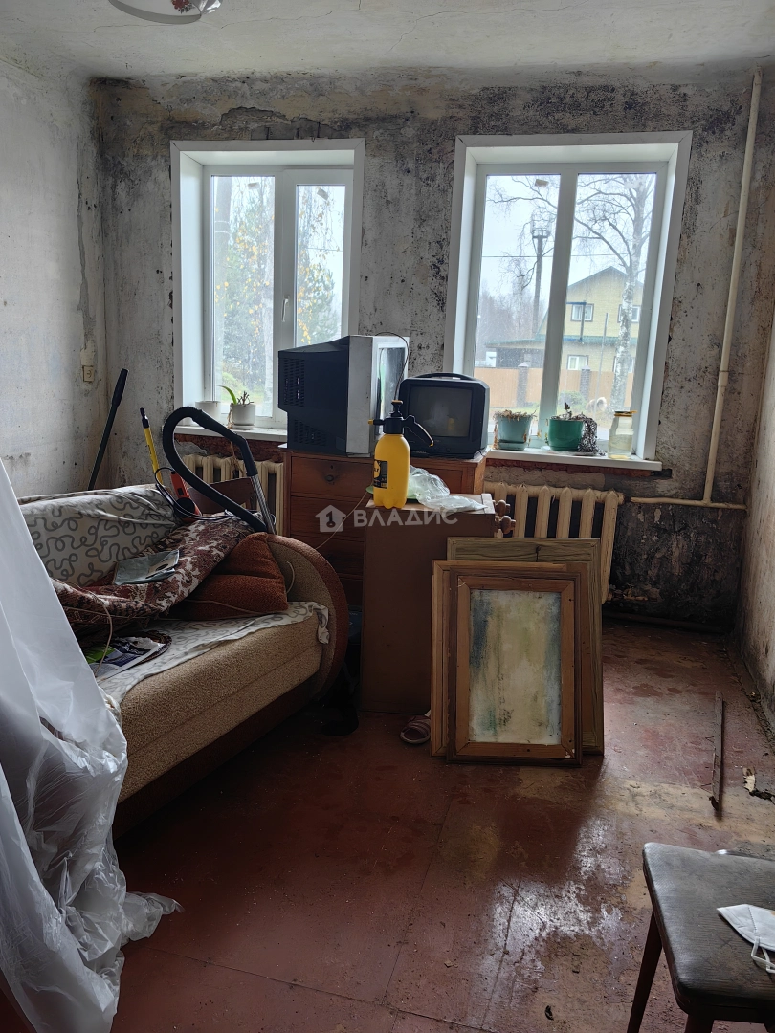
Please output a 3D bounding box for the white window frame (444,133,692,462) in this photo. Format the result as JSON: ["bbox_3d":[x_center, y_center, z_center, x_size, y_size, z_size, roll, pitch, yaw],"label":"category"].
[{"bbox_3d":[0.853,-1.078,4.024,1.075,1.505,0.230,5,12,14],"label":"white window frame"}]

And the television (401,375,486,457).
[{"bbox_3d":[0.248,-0.453,3.554,0.380,0.345,0.360,4,12,6],"label":"television"}]

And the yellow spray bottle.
[{"bbox_3d":[0.051,-0.231,2.918,0.232,0.374,0.138,1,12,-8],"label":"yellow spray bottle"}]

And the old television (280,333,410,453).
[{"bbox_3d":[-0.201,-0.549,3.568,0.460,0.490,0.560,6,13,17],"label":"old television"}]

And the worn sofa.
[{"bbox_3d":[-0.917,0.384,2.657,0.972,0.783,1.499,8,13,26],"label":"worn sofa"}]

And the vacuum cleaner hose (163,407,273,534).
[{"bbox_3d":[-0.702,-0.165,3.350,0.440,0.530,0.220,2,12,0],"label":"vacuum cleaner hose"}]

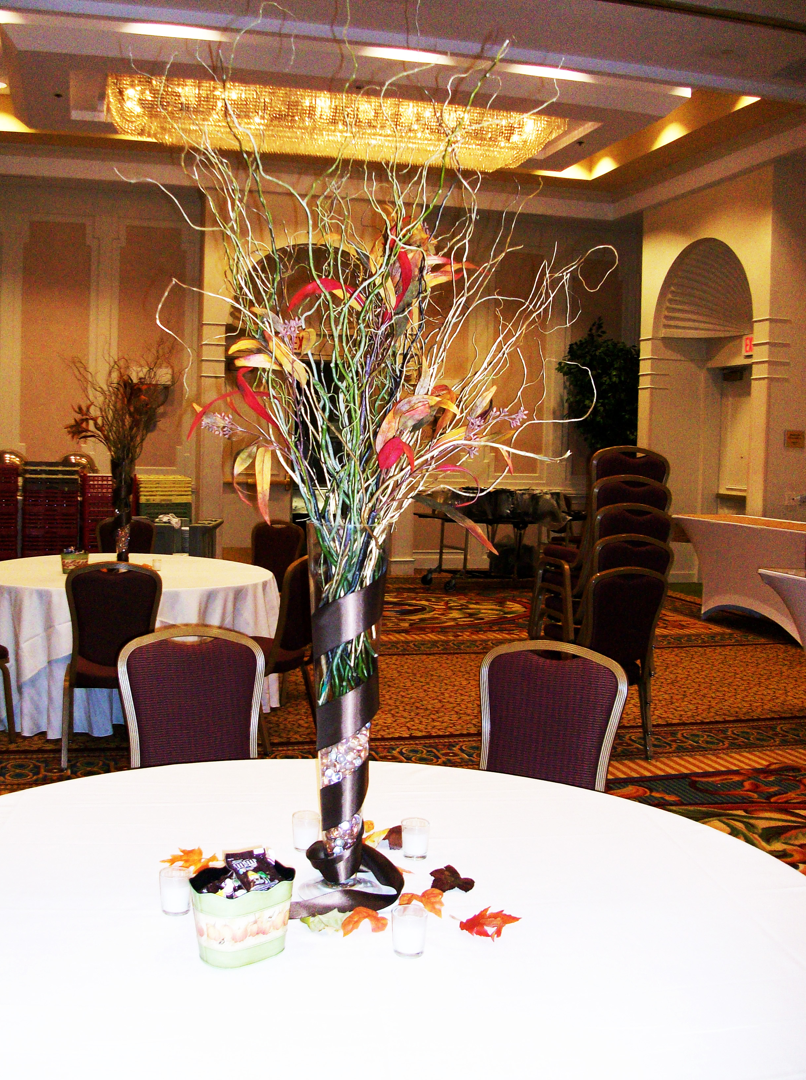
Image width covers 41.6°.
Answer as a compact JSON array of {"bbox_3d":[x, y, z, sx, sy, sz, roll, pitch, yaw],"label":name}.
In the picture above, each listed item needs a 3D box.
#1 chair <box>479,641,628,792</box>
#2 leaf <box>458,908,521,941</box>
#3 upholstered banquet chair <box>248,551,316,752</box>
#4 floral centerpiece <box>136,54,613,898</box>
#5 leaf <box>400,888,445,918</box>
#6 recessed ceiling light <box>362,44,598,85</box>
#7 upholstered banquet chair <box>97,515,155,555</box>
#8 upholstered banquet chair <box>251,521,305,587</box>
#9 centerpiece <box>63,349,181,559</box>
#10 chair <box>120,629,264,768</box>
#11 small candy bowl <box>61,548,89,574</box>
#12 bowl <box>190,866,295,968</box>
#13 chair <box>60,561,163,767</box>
[{"bbox_3d":[0.328,0.785,2.894,0.443,0.939,0.593,3,5,21],"label":"chair"},{"bbox_3d":[0.140,0.610,1.695,0.100,0.028,0.075,1,6,-8],"label":"leaf"},{"bbox_3d":[-0.774,0.534,5.461,0.580,0.920,0.450,5,6,30],"label":"upholstered banquet chair"},{"bbox_3d":[-0.051,-0.115,1.743,0.751,1.423,0.731,2,5,0],"label":"floral centerpiece"},{"bbox_3d":[0.032,0.601,1.765,0.077,0.030,0.062,1,5,0],"label":"leaf"},{"bbox_3d":[0.557,-3.602,8.050,1.900,0.100,0.150,0,6,-15],"label":"recessed ceiling light"},{"bbox_3d":[-2.010,0.316,7.676,0.443,0.939,0.593,0,5,-14],"label":"upholstered banquet chair"},{"bbox_3d":[-1.050,0.338,7.719,0.443,0.939,0.593,3,5,21],"label":"upholstered banquet chair"},{"bbox_3d":[-1.567,-0.445,5.923,0.600,1.210,0.550,0,6,-14],"label":"centerpiece"},{"bbox_3d":[-0.572,0.751,3.012,0.443,0.939,0.593,0,5,-18],"label":"chair"},{"bbox_3d":[-1.794,0.118,5.799,0.150,0.130,0.115,0,6,-14],"label":"small candy bowl"},{"bbox_3d":[-0.236,0.552,1.569,0.151,0.115,0.110,-2,6,-37],"label":"bowl"},{"bbox_3d":[-1.403,0.545,5.172,0.443,0.939,0.593,0,5,-14],"label":"chair"}]

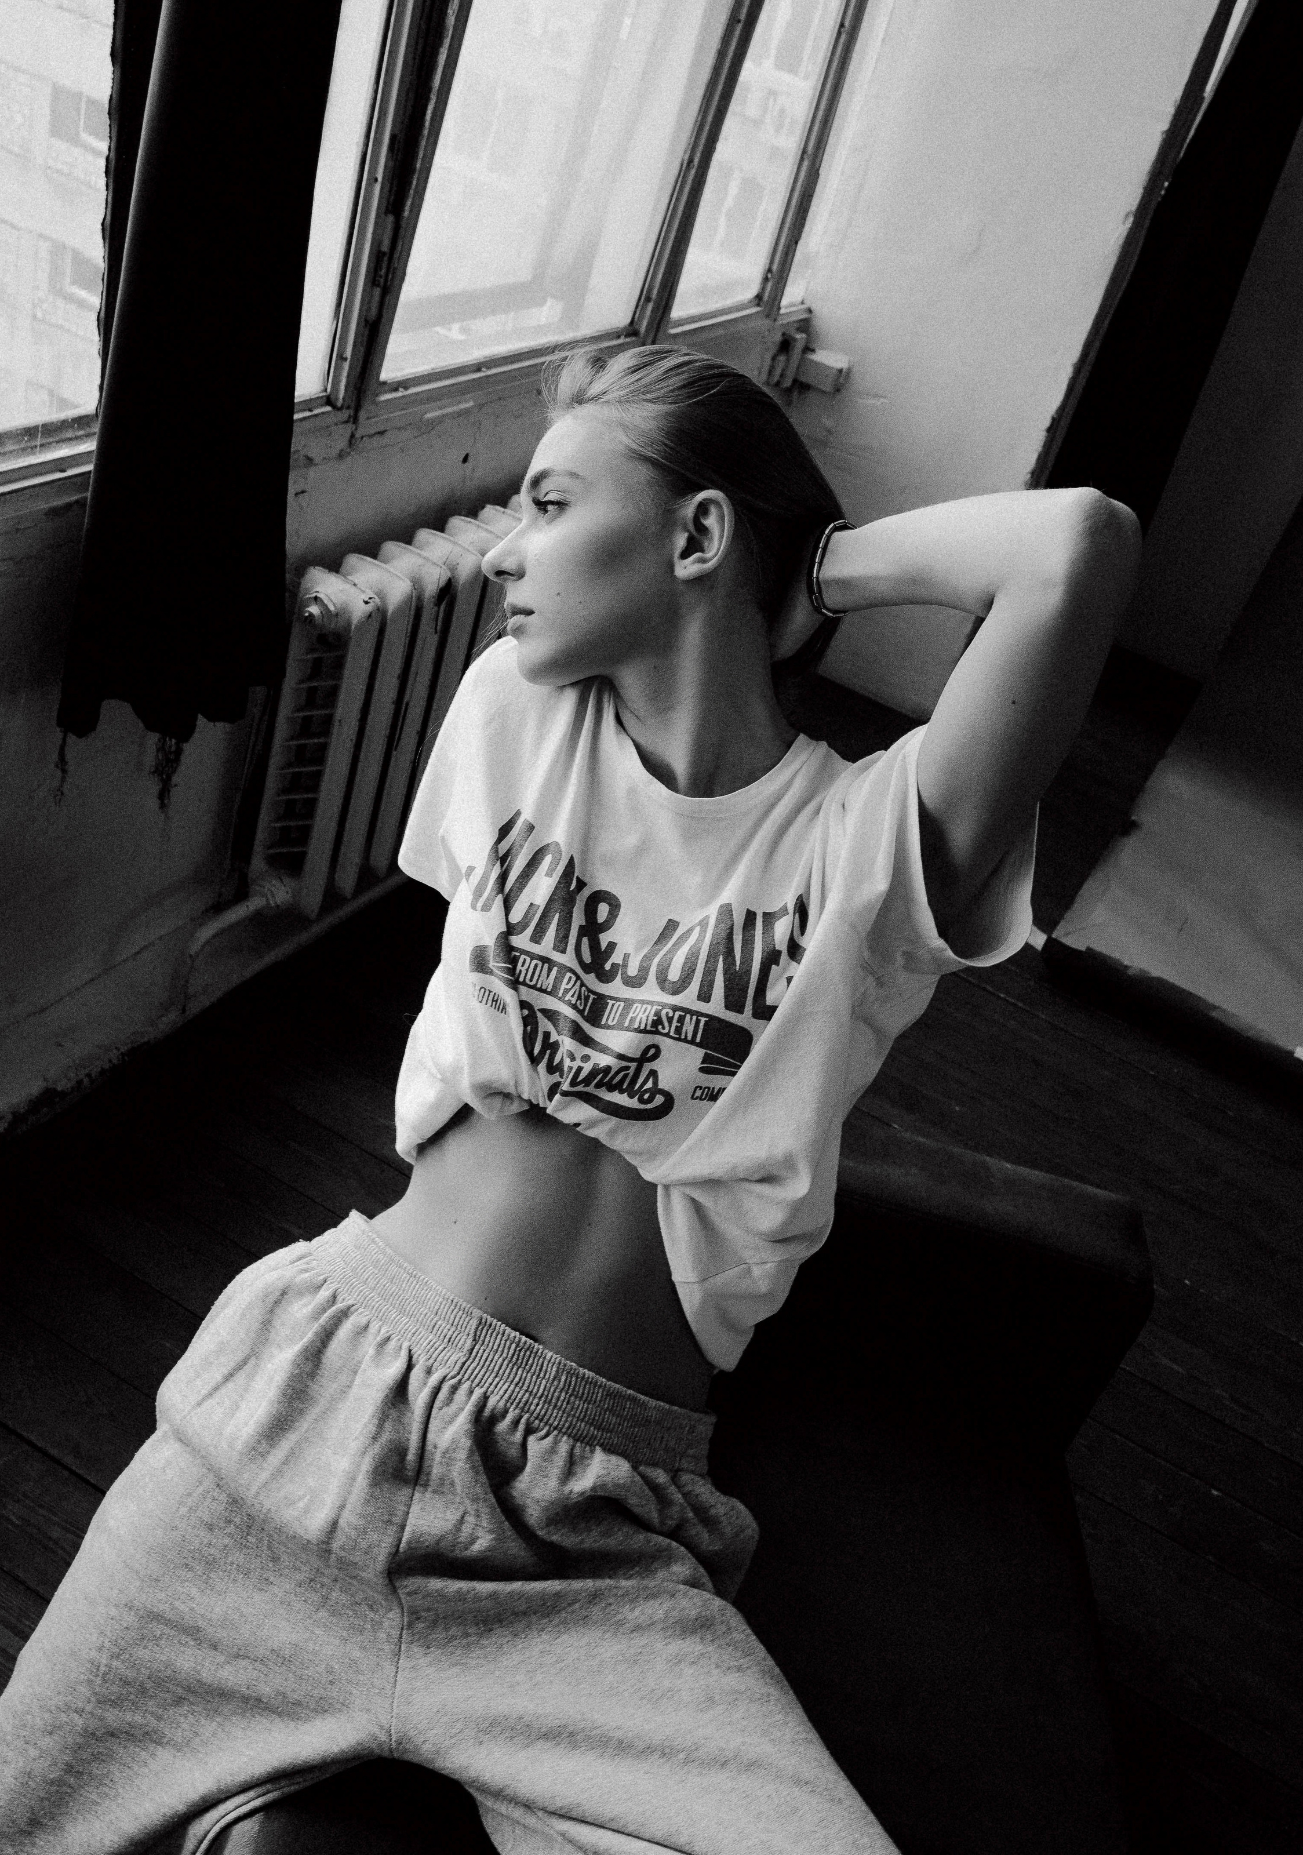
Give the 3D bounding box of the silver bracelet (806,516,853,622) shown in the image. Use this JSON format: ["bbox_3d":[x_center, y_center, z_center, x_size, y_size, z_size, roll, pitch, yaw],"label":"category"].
[{"bbox_3d":[0.123,-0.230,1.060,0.013,0.066,0.057,-8,-5,44],"label":"silver bracelet"}]

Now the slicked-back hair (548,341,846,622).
[{"bbox_3d":[0.029,-0.299,1.110,0.198,0.173,0.157,7,7,3],"label":"slicked-back hair"}]

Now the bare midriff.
[{"bbox_3d":[-0.062,0.215,1.070,0.225,0.150,0.165,10,-13,23],"label":"bare midriff"}]

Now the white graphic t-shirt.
[{"bbox_3d":[0.043,0.054,1.120,0.390,0.430,0.265,14,-14,20],"label":"white graphic t-shirt"}]

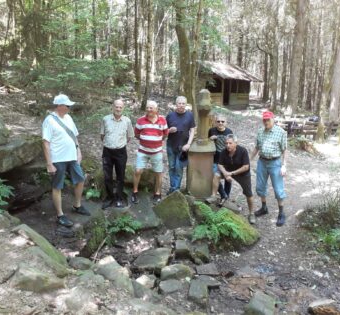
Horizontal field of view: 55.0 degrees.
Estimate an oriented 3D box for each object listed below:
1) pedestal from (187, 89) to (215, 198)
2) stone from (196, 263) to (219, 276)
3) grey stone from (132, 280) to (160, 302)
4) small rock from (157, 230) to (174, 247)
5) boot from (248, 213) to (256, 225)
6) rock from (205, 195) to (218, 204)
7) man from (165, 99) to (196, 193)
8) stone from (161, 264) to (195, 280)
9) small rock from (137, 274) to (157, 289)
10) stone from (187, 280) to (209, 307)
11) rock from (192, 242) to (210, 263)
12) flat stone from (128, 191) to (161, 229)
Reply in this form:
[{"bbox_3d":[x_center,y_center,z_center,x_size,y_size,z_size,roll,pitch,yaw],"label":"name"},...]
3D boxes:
[{"bbox_3d":[0.548,-0.223,5.473,0.450,1.820,0.430,0,6,-7],"label":"pedestal"},{"bbox_3d":[0.434,1.296,3.780,0.290,0.070,0.250,1,8,0],"label":"stone"},{"bbox_3d":[-0.242,1.321,3.220,0.260,0.140,0.240,1,8,0],"label":"grey stone"},{"bbox_3d":[-0.074,1.098,4.400,0.250,0.150,0.240,1,8,0],"label":"small rock"},{"bbox_3d":[1.213,0.907,4.870,0.110,0.120,0.270,3,10,11],"label":"boot"},{"bbox_3d":[0.686,0.694,5.400,0.210,0.120,0.200,1,6,0],"label":"rock"},{"bbox_3d":[0.201,-0.200,5.822,0.560,1.750,0.380,2,6,9],"label":"man"},{"bbox_3d":[0.100,1.344,3.857,0.380,0.130,0.200,0,11,0],"label":"stone"},{"bbox_3d":[-0.236,1.202,3.171,0.180,0.100,0.140,1,10,0],"label":"small rock"},{"bbox_3d":[0.269,1.290,3.134,0.200,0.130,0.270,2,10,3],"label":"stone"},{"bbox_3d":[0.410,1.244,4.317,0.210,0.170,0.240,4,12,20],"label":"rock"},{"bbox_3d":[-0.402,0.844,5.250,0.540,0.200,1.050,1,11,0],"label":"flat stone"}]

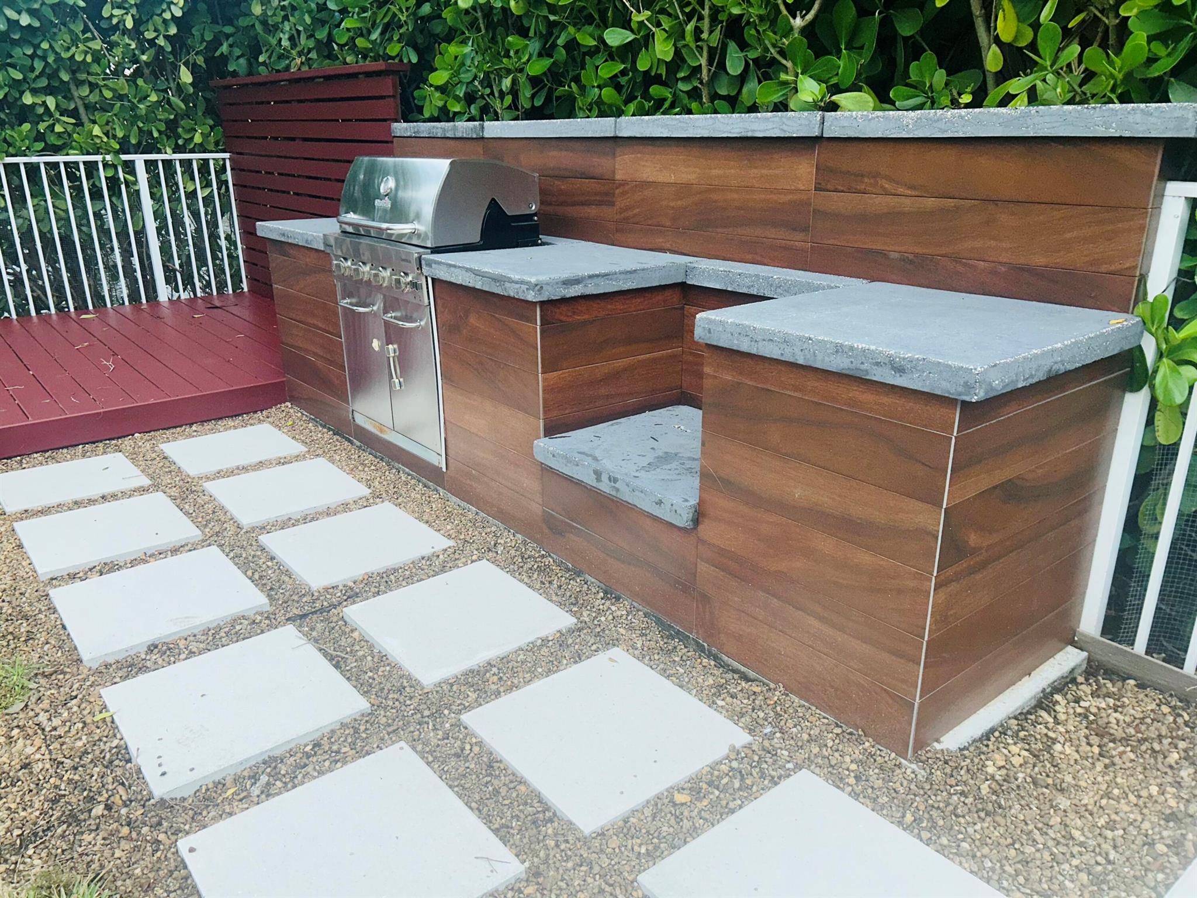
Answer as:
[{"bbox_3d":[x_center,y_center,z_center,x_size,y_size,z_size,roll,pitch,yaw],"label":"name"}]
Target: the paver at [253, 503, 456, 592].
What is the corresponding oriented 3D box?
[{"bbox_3d":[-0.791,0.322,2.934,0.464,0.045,0.464,-15,24,-36],"label":"paver"}]

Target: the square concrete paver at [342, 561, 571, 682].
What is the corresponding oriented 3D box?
[{"bbox_3d":[-0.381,0.480,2.476,0.464,0.045,0.464,-15,24,-36],"label":"square concrete paver"}]

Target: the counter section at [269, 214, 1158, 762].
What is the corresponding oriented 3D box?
[{"bbox_3d":[-0.164,-0.235,3.312,0.733,0.811,3.550,-15,24,-36],"label":"counter section"}]

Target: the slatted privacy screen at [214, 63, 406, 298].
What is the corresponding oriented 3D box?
[{"bbox_3d":[-1.902,-1.626,5.863,0.133,1.514,2.802,-15,24,-36],"label":"slatted privacy screen"}]

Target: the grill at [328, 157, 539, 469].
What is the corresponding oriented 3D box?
[{"bbox_3d":[-0.674,-0.583,3.561,0.568,1.094,0.839,-15,24,-36],"label":"grill"}]

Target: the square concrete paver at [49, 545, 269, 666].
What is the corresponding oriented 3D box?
[{"bbox_3d":[-1.264,0.444,2.587,0.464,0.045,0.464,-15,24,-36],"label":"square concrete paver"}]

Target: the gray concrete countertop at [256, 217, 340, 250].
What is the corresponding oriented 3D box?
[{"bbox_3d":[-1.085,-1.016,4.214,0.745,0.066,0.858,-15,24,-36],"label":"gray concrete countertop"}]

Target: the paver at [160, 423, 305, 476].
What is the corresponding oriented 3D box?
[{"bbox_3d":[-1.552,0.014,3.830,0.464,0.045,0.464,-15,24,-36],"label":"paver"}]

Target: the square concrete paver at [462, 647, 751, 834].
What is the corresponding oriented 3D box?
[{"bbox_3d":[0.013,0.640,2.008,0.464,0.045,0.464,-15,24,-36],"label":"square concrete paver"}]

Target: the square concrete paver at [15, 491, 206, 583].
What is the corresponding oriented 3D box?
[{"bbox_3d":[-1.654,0.291,3.034,0.464,0.045,0.464,-15,24,-36],"label":"square concrete paver"}]

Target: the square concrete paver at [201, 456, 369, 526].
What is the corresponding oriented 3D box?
[{"bbox_3d":[-1.170,0.168,3.383,0.464,0.045,0.464,-15,24,-36],"label":"square concrete paver"}]

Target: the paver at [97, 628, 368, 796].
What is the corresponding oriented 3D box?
[{"bbox_3d":[-0.855,0.608,2.112,0.464,0.045,0.464,-15,24,-36],"label":"paver"}]

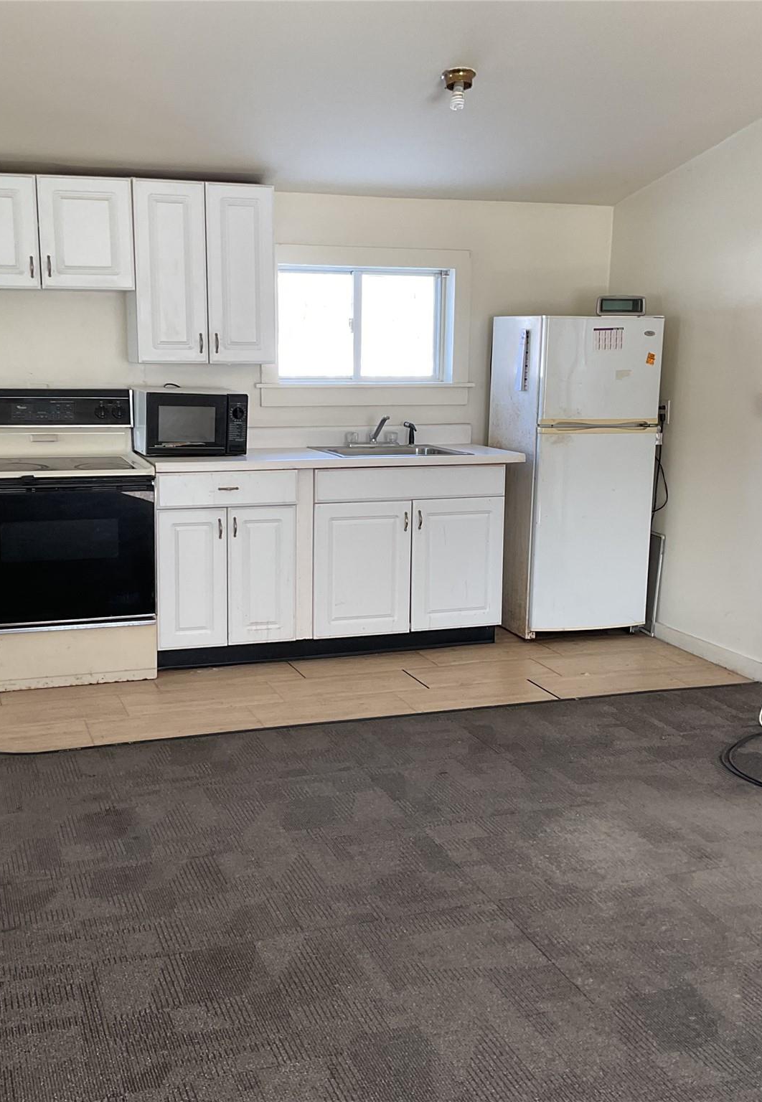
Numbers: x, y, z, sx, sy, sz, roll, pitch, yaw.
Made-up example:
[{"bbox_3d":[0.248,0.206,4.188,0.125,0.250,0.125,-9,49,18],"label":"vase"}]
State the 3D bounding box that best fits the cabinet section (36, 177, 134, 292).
[{"bbox_3d":[-1.235,-1.332,5.186,0.388,0.460,0.030,-3,11,-19],"label":"cabinet section"}]

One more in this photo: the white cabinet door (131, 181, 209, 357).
[{"bbox_3d":[-0.905,-1.198,5.327,0.304,0.762,0.030,-3,11,-19],"label":"white cabinet door"}]

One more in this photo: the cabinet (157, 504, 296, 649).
[{"bbox_3d":[-0.740,0.071,5.558,0.605,0.610,0.520,-3,11,-19],"label":"cabinet"}]

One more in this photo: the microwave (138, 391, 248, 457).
[{"bbox_3d":[-0.840,-0.572,5.486,0.450,0.277,0.360,-2,10,-14],"label":"microwave"}]

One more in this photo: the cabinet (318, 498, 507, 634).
[{"bbox_3d":[0.043,0.025,5.809,0.910,0.608,0.590,-3,11,-19],"label":"cabinet"}]

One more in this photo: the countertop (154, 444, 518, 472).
[{"bbox_3d":[-0.235,-0.431,5.614,1.674,0.037,0.636,-3,11,-19],"label":"countertop"}]

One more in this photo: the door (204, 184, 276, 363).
[{"bbox_3d":[-0.617,-1.213,5.426,0.302,0.762,0.030,-3,11,-19],"label":"door"}]

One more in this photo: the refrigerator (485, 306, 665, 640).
[{"bbox_3d":[0.937,-0.374,6.086,0.612,1.534,0.605,-3,10,-18],"label":"refrigerator"}]

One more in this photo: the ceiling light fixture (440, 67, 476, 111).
[{"bbox_3d":[0.285,-1.653,4.436,0.126,0.132,0.126,-3,-1,0],"label":"ceiling light fixture"}]

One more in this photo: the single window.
[{"bbox_3d":[-0.075,-1.105,6.035,0.900,0.556,0.100,-3,11,-19],"label":"single window"}]

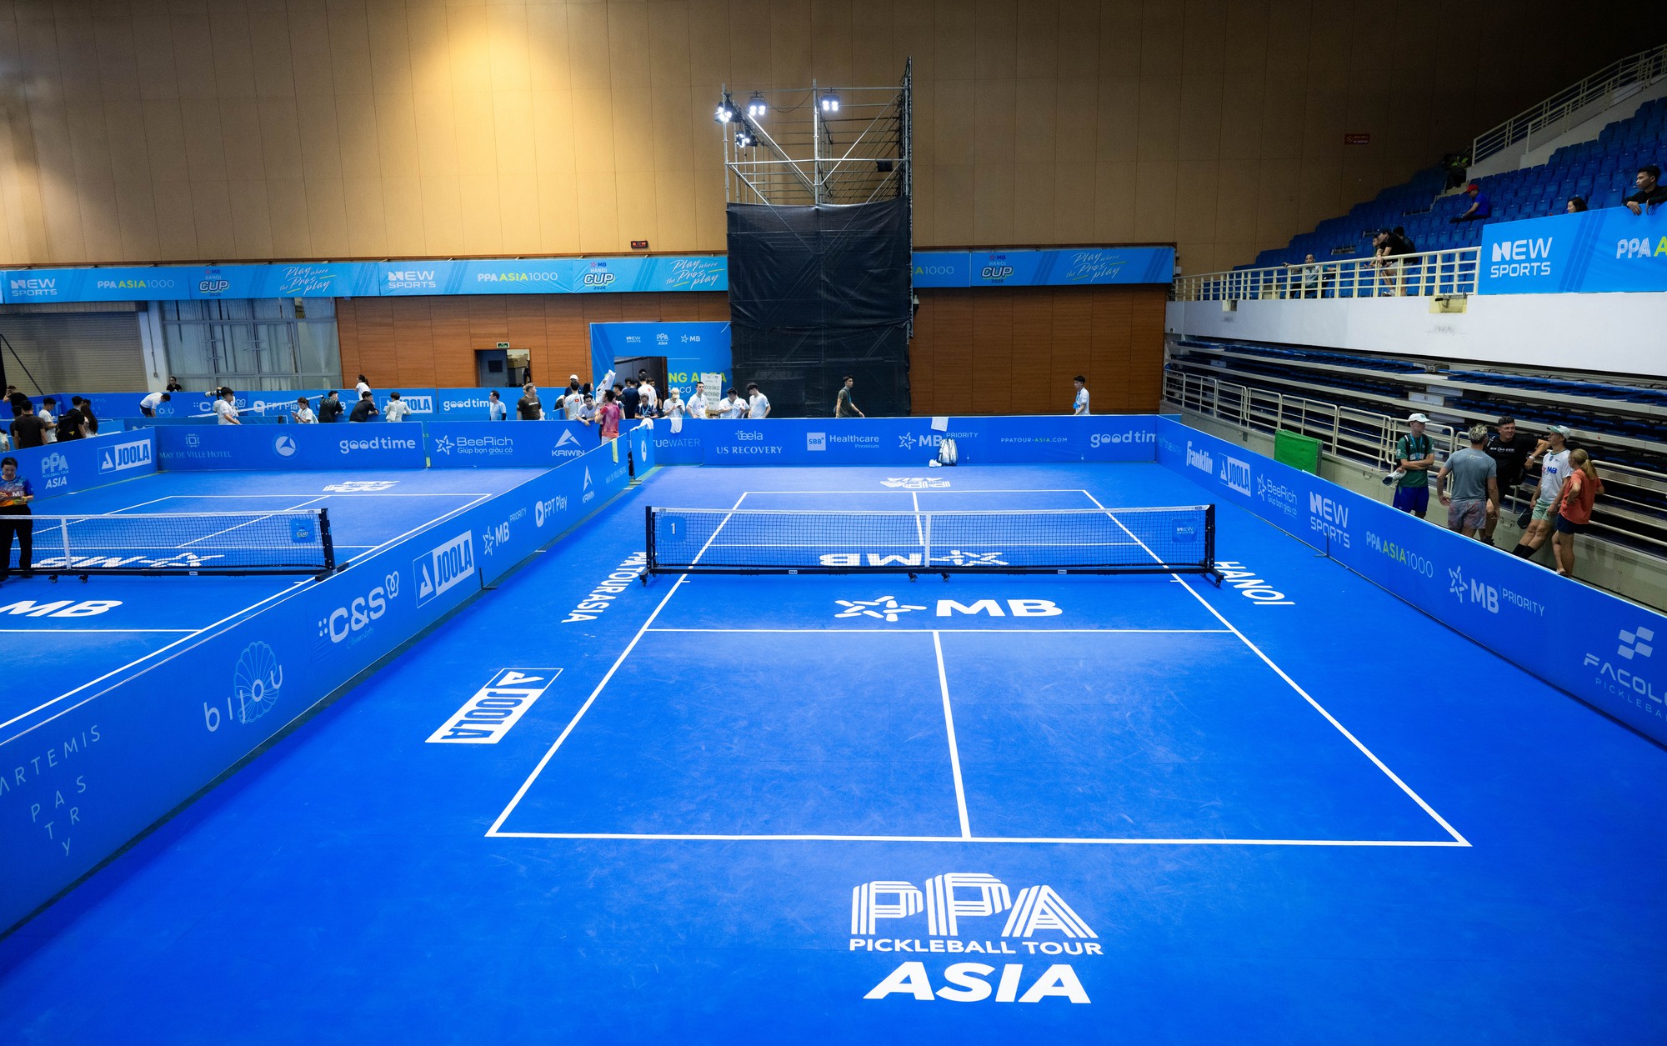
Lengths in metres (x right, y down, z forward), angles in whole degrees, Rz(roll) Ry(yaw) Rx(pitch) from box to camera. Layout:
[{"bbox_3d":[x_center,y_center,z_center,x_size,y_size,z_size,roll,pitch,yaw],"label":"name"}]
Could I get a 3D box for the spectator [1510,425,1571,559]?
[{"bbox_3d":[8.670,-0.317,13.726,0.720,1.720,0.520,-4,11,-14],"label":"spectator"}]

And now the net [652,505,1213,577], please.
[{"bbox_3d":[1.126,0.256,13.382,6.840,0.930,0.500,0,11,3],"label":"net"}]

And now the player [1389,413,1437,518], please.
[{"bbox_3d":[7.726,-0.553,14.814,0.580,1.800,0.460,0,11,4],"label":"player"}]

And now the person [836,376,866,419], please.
[{"bbox_3d":[0.418,-2.539,25.828,0.620,1.730,0.500,1,11,11],"label":"person"}]

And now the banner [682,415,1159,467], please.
[{"bbox_3d":[1.846,-1.721,23.404,9.800,1.000,0.100,0,11,4],"label":"banner"}]

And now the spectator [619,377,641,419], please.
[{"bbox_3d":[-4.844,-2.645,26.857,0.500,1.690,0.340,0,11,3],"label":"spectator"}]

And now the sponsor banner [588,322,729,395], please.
[{"bbox_3d":[-4.649,-4.052,30.890,4.000,2.920,0.120,0,11,3],"label":"sponsor banner"}]

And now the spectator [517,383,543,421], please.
[{"bbox_3d":[-6.590,-2.163,24.292,0.550,1.760,0.380,-8,13,-33],"label":"spectator"}]

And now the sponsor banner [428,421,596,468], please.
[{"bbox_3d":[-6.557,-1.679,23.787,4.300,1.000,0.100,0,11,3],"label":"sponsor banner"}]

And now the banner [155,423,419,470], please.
[{"bbox_3d":[-11.604,-1.599,23.731,5.700,1.000,0.100,-1,11,-1],"label":"banner"}]

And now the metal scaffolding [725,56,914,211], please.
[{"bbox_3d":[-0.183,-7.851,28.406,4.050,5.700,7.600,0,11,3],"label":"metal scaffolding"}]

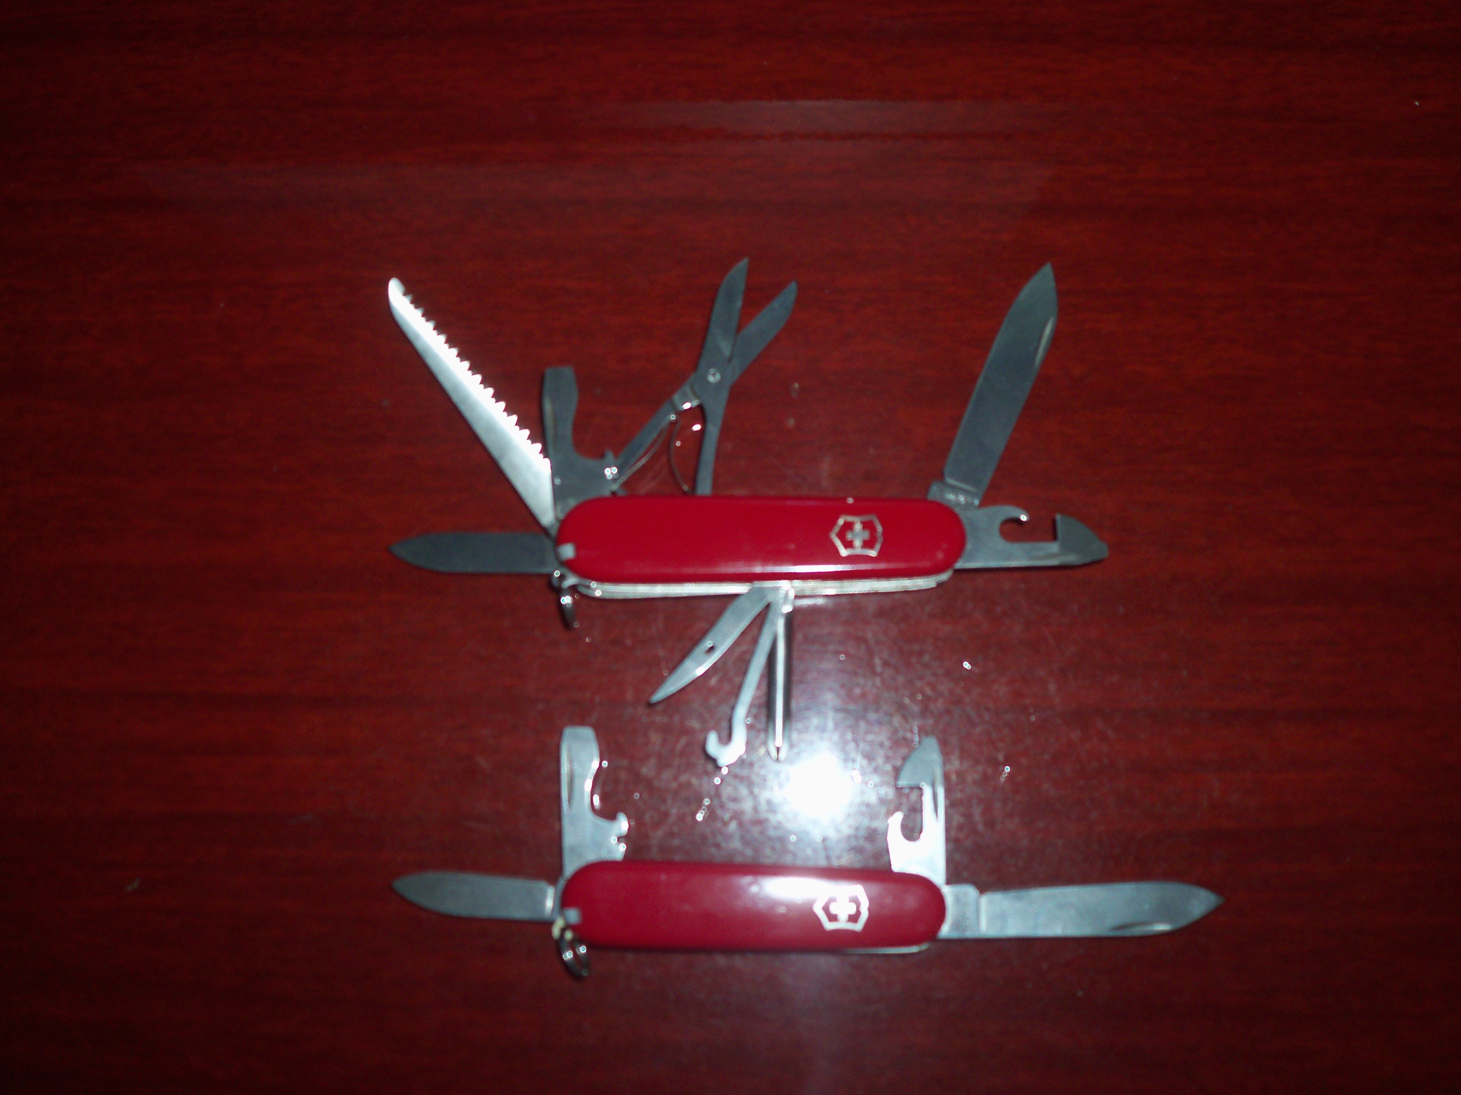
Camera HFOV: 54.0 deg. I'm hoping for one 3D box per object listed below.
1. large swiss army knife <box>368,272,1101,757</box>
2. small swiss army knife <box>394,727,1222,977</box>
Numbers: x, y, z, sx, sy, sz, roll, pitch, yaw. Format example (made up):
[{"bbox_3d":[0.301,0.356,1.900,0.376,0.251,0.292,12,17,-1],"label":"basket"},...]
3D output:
[{"bbox_3d":[0.001,-0.010,0.328,0.167,0.021,0.118,0,80,3],"label":"large swiss army knife"},{"bbox_3d":[0.016,0.068,0.317,0.182,0.013,0.054,0,80,3],"label":"small swiss army knife"}]

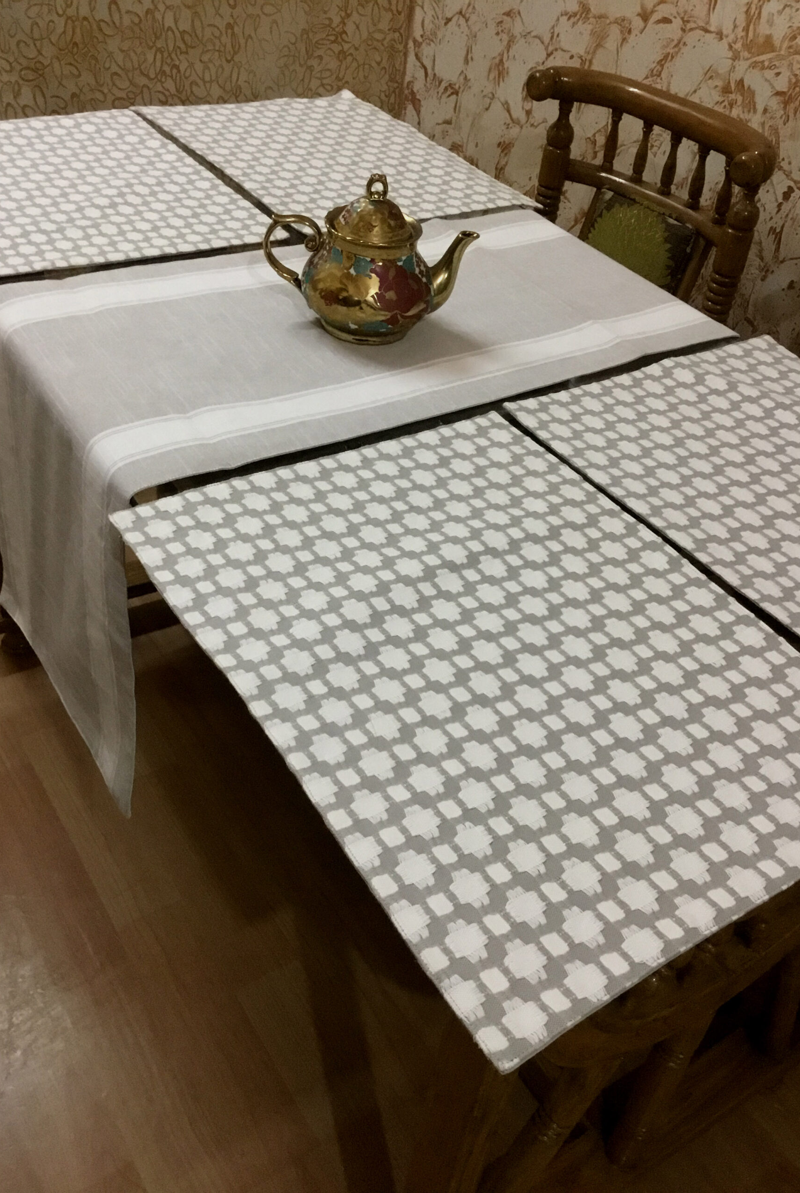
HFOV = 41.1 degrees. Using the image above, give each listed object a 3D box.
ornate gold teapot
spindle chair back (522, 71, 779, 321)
[{"bbox_3d":[-0.031,-0.349,1.085,0.216,0.160,0.128,3,41,-8],"label":"ornate gold teapot"},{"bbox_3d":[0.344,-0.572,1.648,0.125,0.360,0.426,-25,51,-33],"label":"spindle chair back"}]

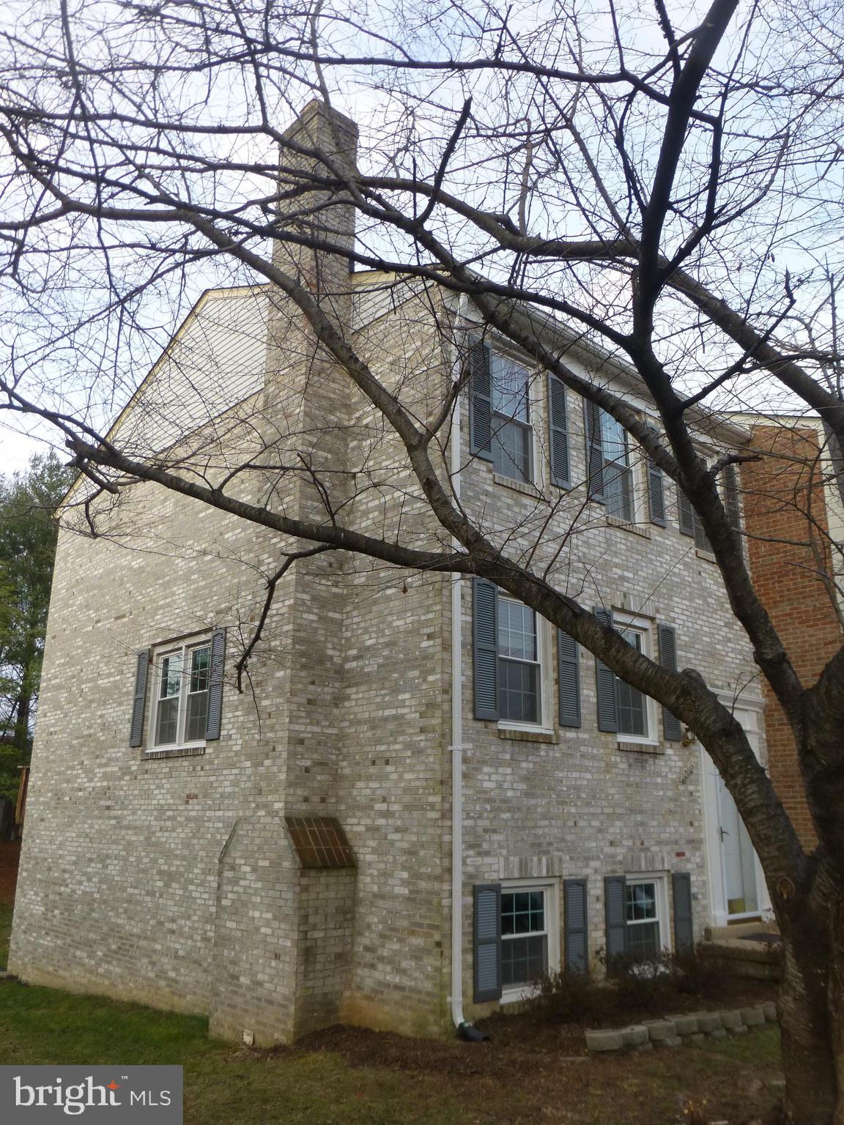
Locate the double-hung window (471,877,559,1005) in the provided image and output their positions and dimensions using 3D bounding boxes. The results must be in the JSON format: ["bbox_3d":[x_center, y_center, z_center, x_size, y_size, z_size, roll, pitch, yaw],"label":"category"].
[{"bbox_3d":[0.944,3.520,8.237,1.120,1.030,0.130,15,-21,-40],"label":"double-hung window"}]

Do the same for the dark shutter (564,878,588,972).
[{"bbox_3d":[1.524,3.636,8.676,0.358,0.955,0.045,15,-21,-40],"label":"dark shutter"}]

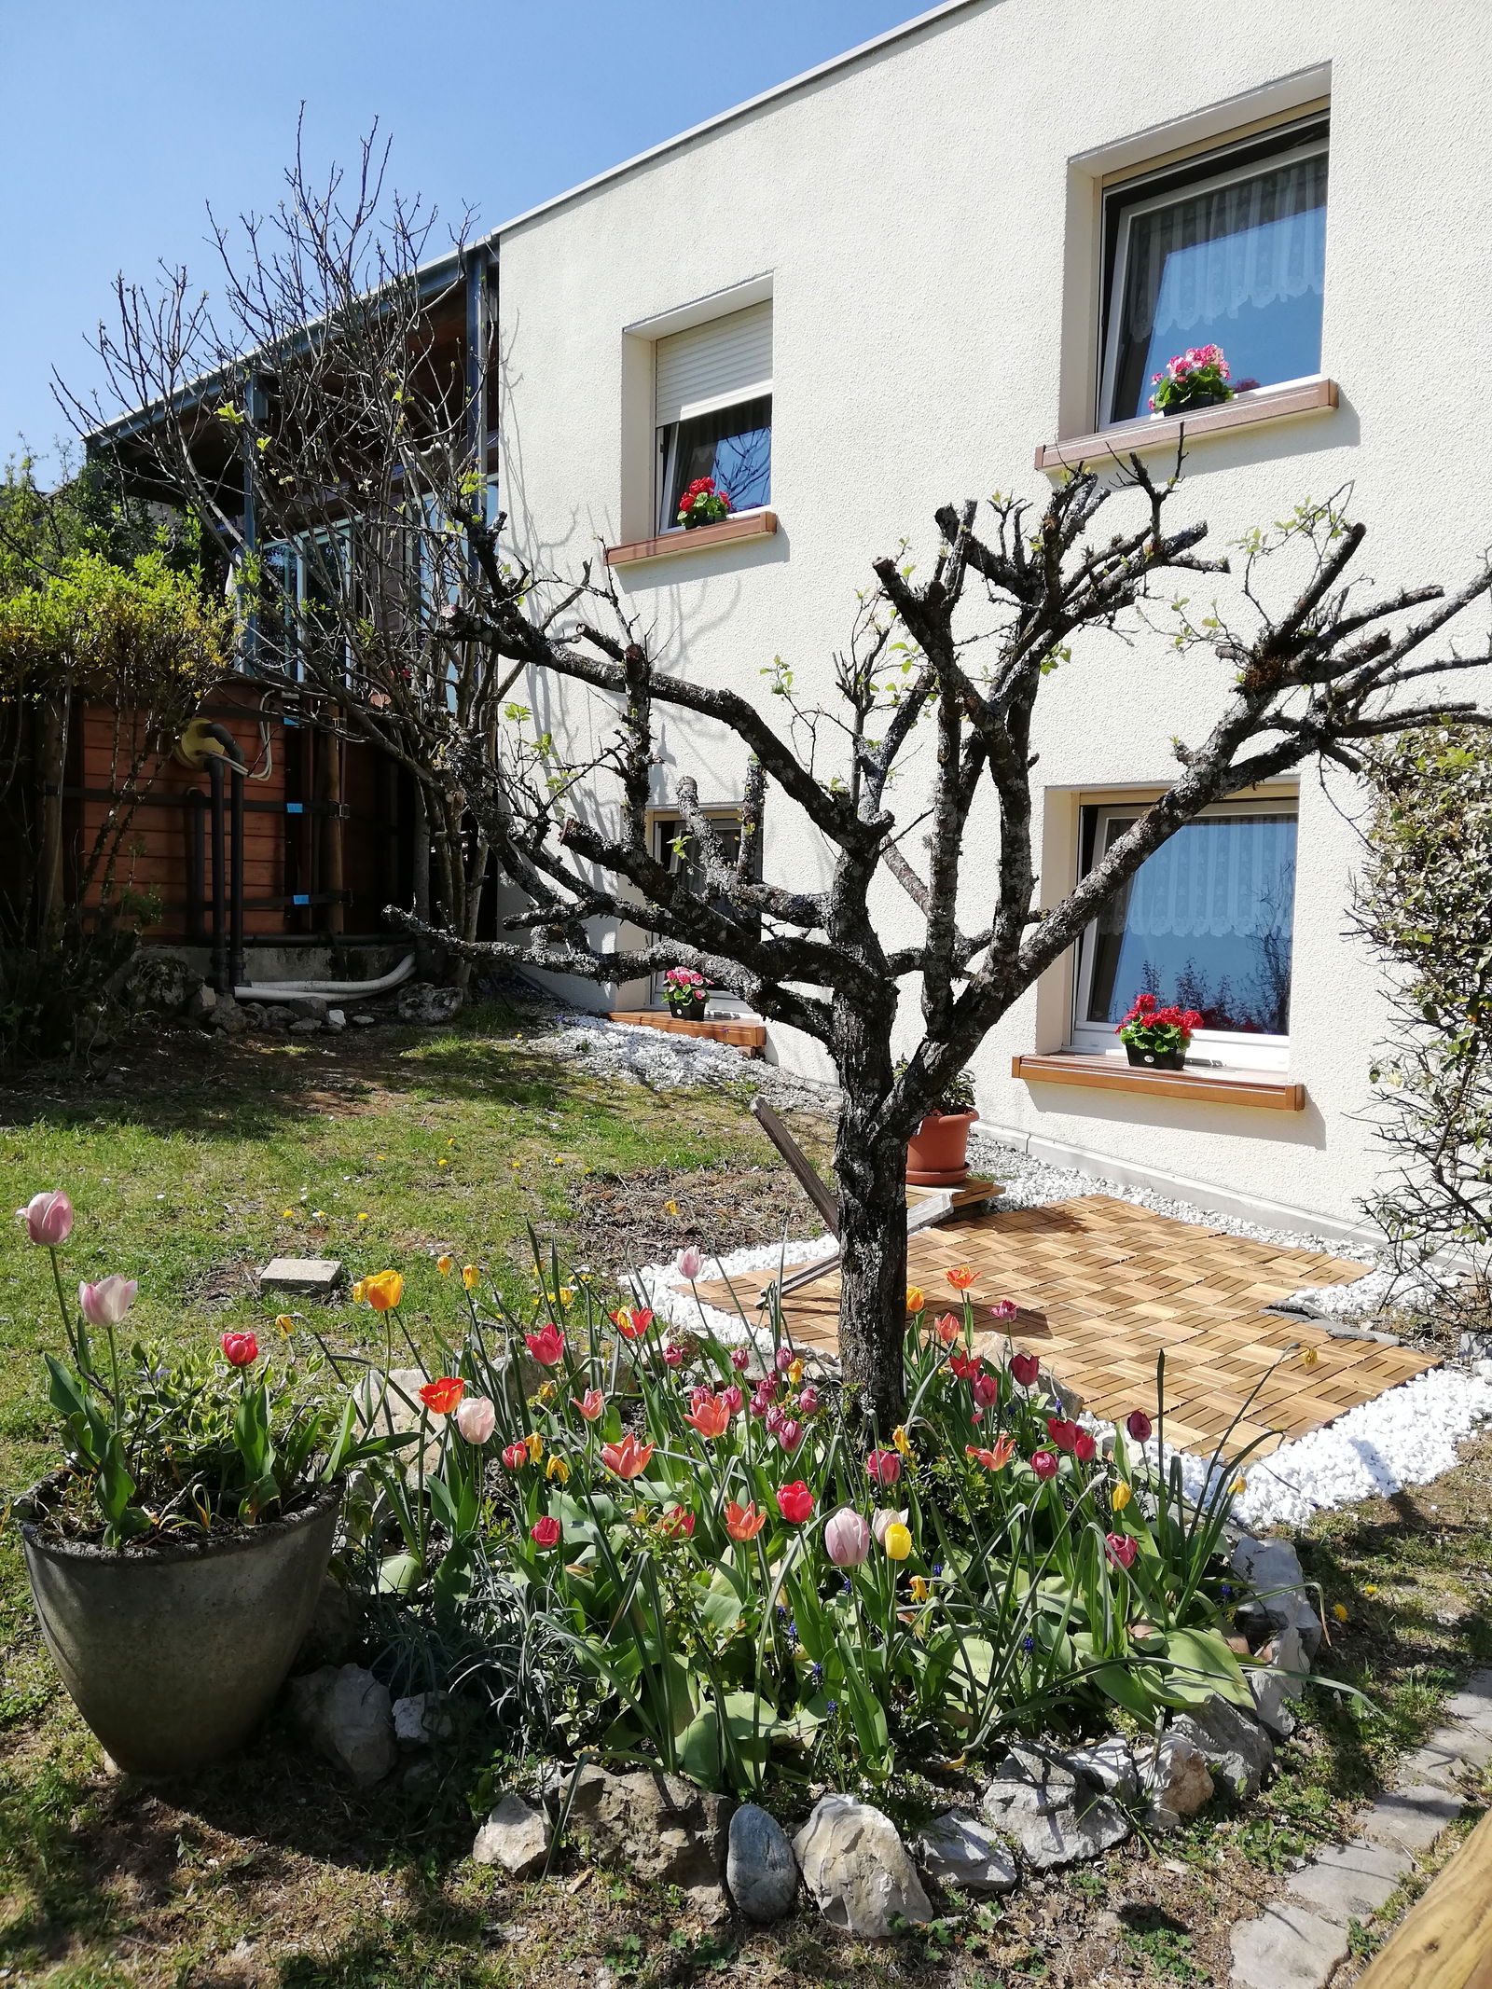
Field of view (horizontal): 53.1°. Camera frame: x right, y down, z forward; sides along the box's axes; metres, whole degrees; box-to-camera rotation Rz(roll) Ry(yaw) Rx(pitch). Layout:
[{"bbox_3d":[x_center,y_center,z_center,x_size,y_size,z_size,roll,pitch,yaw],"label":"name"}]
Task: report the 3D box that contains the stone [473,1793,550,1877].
[{"bbox_3d":[-0.337,1.210,2.154,0.110,0.100,0.090,0,5,-9],"label":"stone"}]

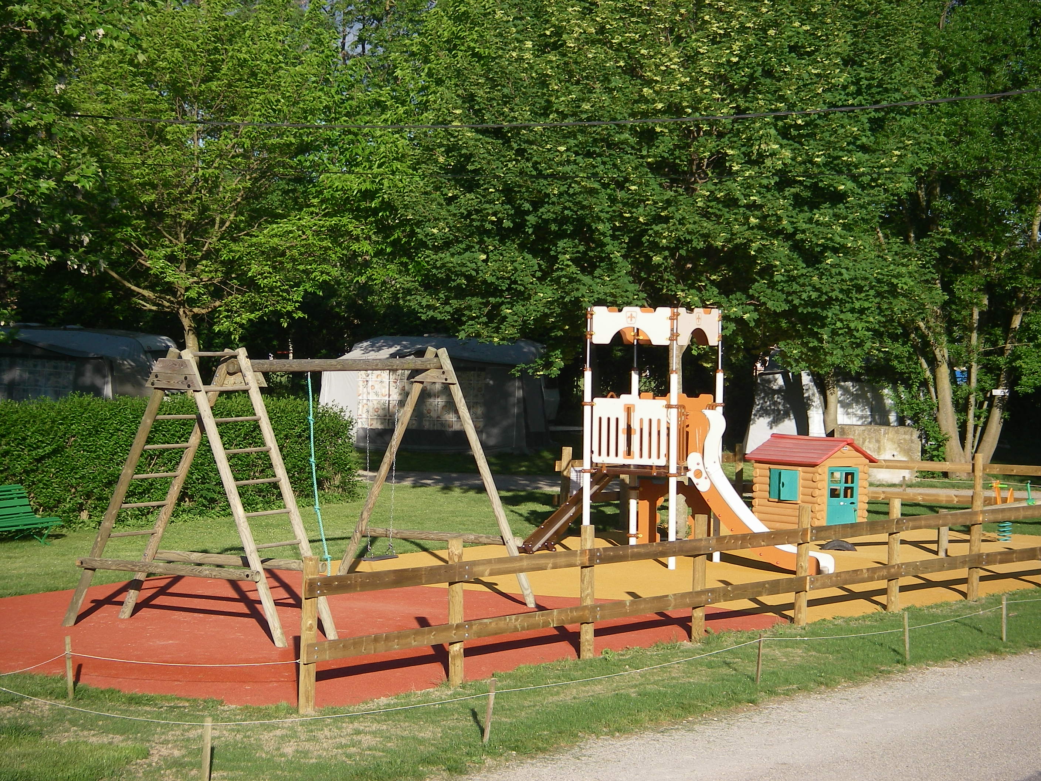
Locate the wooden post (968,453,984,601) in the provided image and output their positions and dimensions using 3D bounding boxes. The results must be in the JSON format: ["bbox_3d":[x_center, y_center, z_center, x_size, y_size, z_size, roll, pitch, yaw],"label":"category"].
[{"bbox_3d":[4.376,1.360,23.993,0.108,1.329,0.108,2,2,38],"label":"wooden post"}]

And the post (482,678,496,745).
[{"bbox_3d":[-0.196,1.988,15.502,0.041,0.412,0.041,7,2,38],"label":"post"}]

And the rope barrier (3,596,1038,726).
[{"bbox_3d":[0.653,1.935,18.215,2.060,0.433,9.888,2,2,38],"label":"rope barrier"}]

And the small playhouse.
[{"bbox_3d":[3.831,1.226,32.974,1.081,1.246,1.503,0,2,-36],"label":"small playhouse"}]

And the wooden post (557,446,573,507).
[{"bbox_3d":[0.551,1.280,31.248,0.118,1.092,0.118,2,2,38],"label":"wooden post"}]

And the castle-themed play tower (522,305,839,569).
[{"bbox_3d":[1.702,0.504,27.831,3.780,2.853,1.257,2,2,31],"label":"castle-themed play tower"}]

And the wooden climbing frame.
[{"bbox_3d":[-1.830,0.811,22.200,2.339,2.369,4.028,2,2,31],"label":"wooden climbing frame"}]

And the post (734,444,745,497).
[{"bbox_3d":[3.014,1.260,34.544,0.103,1.061,0.103,2,2,38],"label":"post"}]

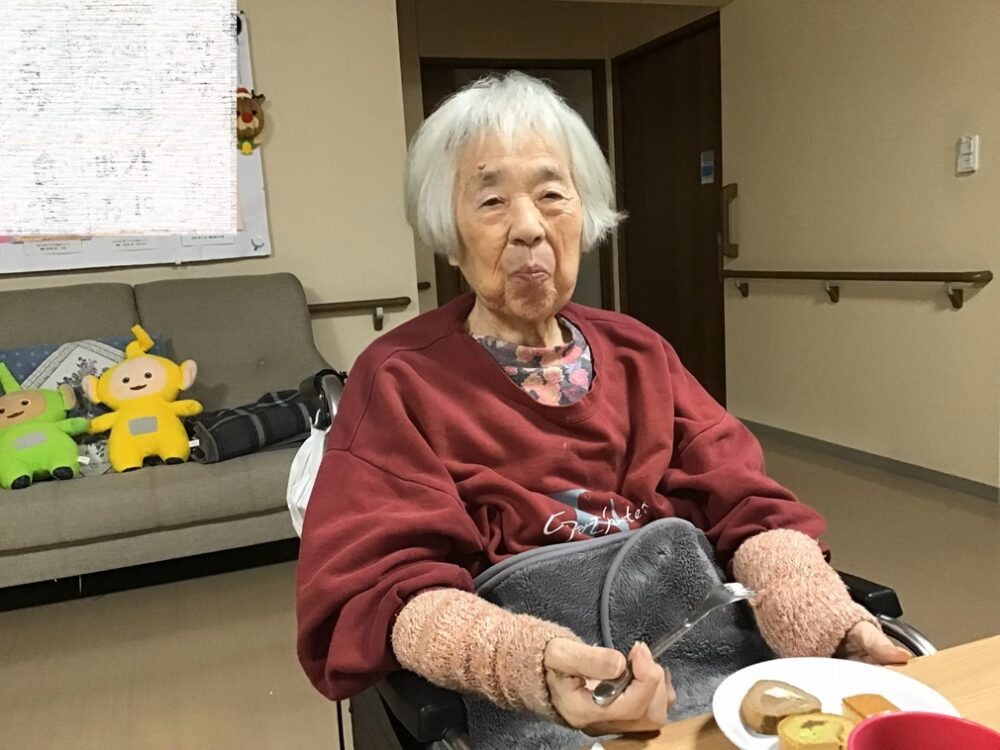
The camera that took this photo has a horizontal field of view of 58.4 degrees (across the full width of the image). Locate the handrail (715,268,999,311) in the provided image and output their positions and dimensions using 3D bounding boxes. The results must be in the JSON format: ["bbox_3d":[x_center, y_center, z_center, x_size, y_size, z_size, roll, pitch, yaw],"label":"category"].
[{"bbox_3d":[1.421,-0.379,3.837,0.088,0.132,1.530,-6,9,-20],"label":"handrail"}]

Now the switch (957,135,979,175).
[{"bbox_3d":[1.657,-0.780,3.166,0.016,0.120,0.070,-6,9,-20],"label":"switch"}]

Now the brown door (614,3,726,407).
[{"bbox_3d":[0.968,-0.836,5.143,0.080,2.100,1.120,-6,9,-20],"label":"brown door"}]

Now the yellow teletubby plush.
[{"bbox_3d":[-1.195,0.082,3.002,0.360,0.480,0.210,-6,-1,-20],"label":"yellow teletubby plush"}]

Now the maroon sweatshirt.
[{"bbox_3d":[0.066,0.117,0.998,0.590,0.450,0.360,-6,9,-20],"label":"maroon sweatshirt"}]

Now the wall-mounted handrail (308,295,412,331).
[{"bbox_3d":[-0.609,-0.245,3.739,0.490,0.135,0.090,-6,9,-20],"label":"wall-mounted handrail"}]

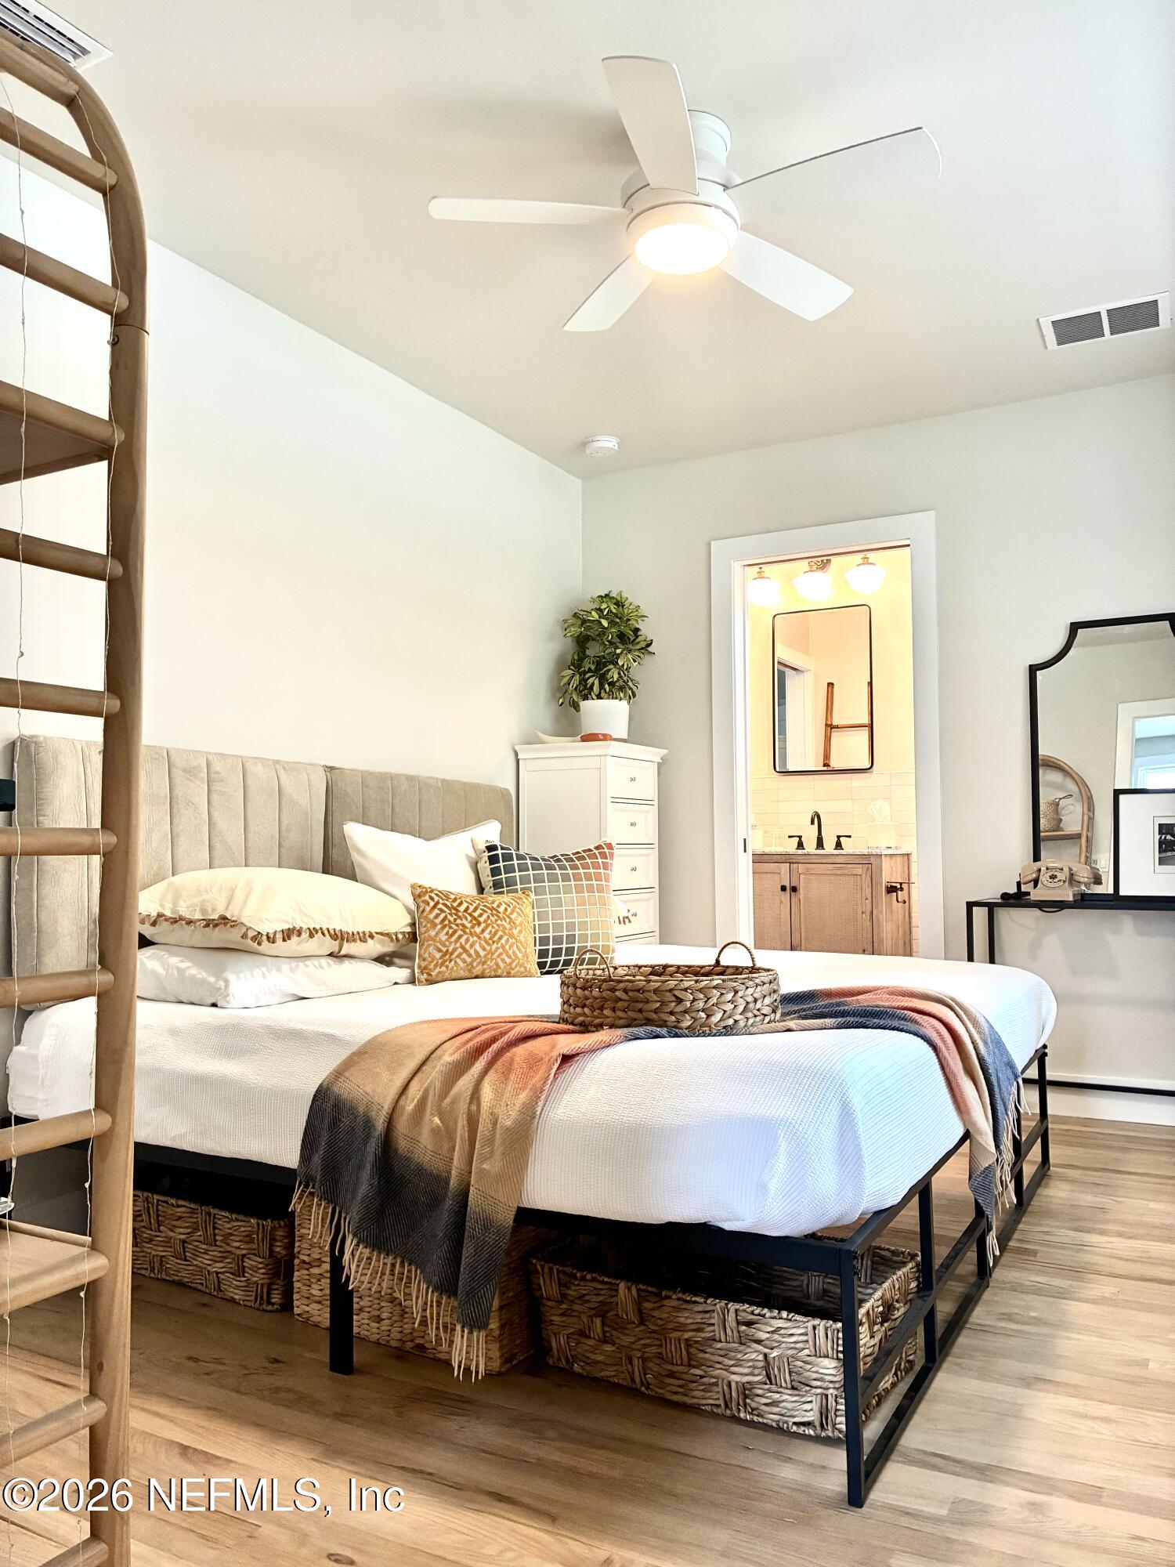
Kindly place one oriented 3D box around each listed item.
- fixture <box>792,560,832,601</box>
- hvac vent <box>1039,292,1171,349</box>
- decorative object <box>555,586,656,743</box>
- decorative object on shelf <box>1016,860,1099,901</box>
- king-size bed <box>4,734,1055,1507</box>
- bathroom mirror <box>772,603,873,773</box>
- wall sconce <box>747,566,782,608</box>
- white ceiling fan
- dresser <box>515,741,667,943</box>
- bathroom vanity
[{"bbox_3d":[1.185,-1.063,6.175,0.190,0.205,0.190,-2,-4,29],"label":"fixture"},{"bbox_3d":[1.576,-1.391,3.577,0.355,0.020,0.260,-2,-4,29],"label":"hvac vent"},{"bbox_3d":[0.070,-0.443,4.625,0.370,0.620,0.370,0,-3,0],"label":"decorative object"},{"bbox_3d":[1.512,0.310,3.797,0.220,0.138,0.170,-2,-4,29],"label":"decorative object on shelf"},{"bbox_3d":[0.020,0.494,2.986,1.914,1.182,2.006,-2,-4,29],"label":"king-size bed"},{"bbox_3d":[1.246,-0.503,6.238,0.555,0.905,0.030,-2,-4,29],"label":"bathroom mirror"},{"bbox_3d":[0.935,-1.047,6.311,0.190,0.200,0.190,0,-3,0],"label":"wall sconce"},{"bbox_3d":[0.213,-1.310,2.621,1.100,0.271,1.100,-2,-4,29],"label":"white ceiling fan"},{"bbox_3d":[0.027,0.520,4.585,0.420,1.306,0.505,-2,-4,29],"label":"dresser"},{"bbox_3d":[1.118,0.796,5.938,0.915,0.892,0.560,-2,-4,29],"label":"bathroom vanity"}]

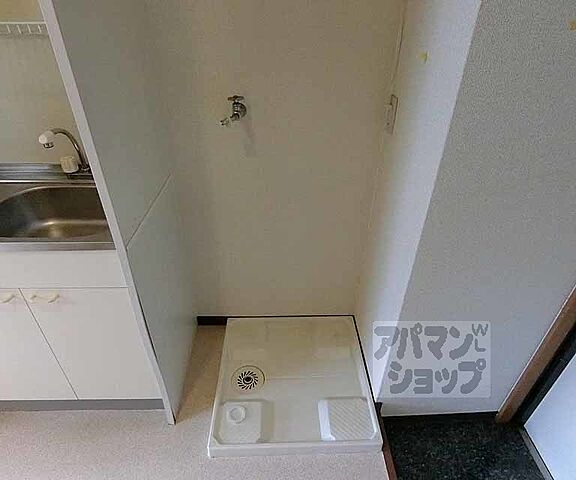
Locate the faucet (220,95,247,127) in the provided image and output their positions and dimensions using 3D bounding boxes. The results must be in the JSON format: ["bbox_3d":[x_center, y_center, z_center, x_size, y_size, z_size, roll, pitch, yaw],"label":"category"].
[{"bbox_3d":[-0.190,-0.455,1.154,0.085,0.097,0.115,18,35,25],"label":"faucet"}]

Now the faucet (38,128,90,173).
[{"bbox_3d":[-0.749,-0.279,1.126,0.150,0.190,0.200,0,32,-2],"label":"faucet"}]

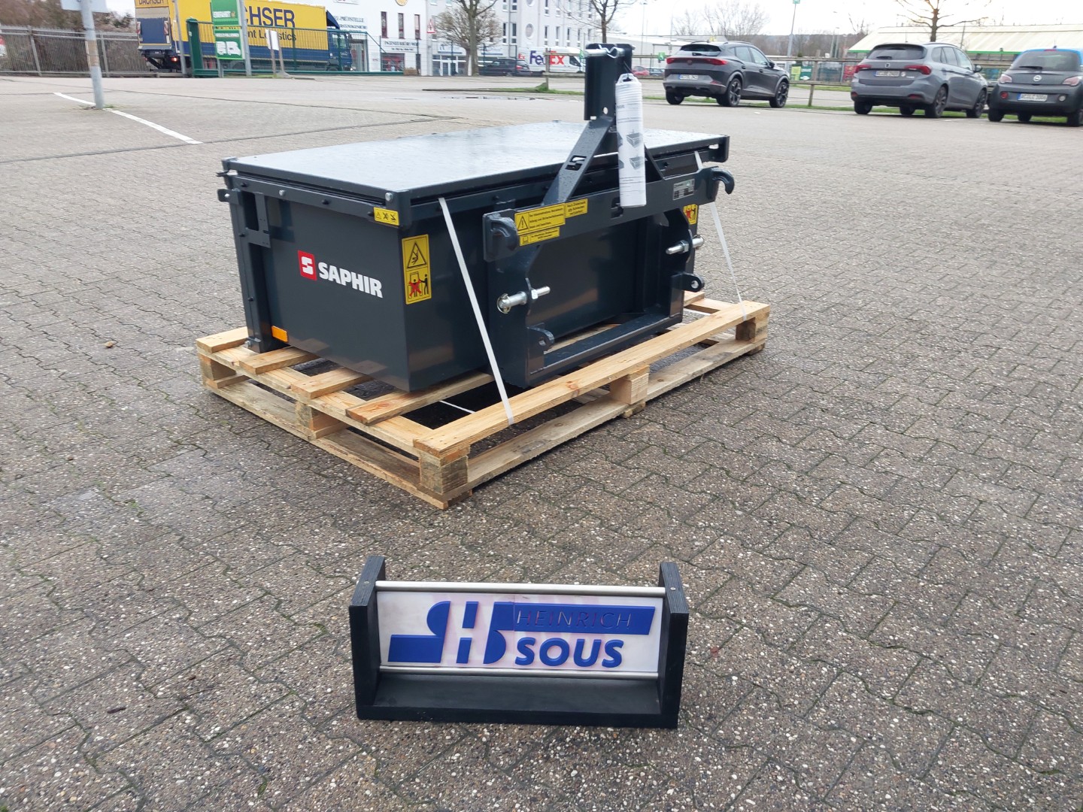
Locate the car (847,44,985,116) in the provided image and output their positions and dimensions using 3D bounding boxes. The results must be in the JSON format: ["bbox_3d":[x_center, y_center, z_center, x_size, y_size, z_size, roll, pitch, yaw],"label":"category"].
[{"bbox_3d":[8.650,-7.340,19.020,1.820,1.510,4.570,21,30,39],"label":"car"}]

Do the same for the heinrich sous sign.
[{"bbox_3d":[-0.037,0.410,1.475,0.550,0.235,0.147,1,24,2],"label":"heinrich sous sign"}]

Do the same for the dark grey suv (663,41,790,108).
[{"bbox_3d":[4.900,-8.580,21.850,1.870,1.520,4.450,18,28,35],"label":"dark grey suv"}]

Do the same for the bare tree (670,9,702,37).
[{"bbox_3d":[17.150,-42.896,99.841,3.800,7.340,3.800,5,23,8],"label":"bare tree"}]

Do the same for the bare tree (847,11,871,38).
[{"bbox_3d":[35.971,-40.759,95.641,2.874,7.121,2.874,9,24,17],"label":"bare tree"}]

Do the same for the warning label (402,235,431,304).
[{"bbox_3d":[-0.333,-0.368,2.281,0.005,0.178,0.089,20,31,38],"label":"warning label"}]

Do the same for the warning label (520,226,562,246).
[{"bbox_3d":[0.000,-0.456,2.269,0.005,0.027,0.156,20,31,38],"label":"warning label"}]

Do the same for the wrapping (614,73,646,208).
[{"bbox_3d":[0.254,-0.748,2.400,0.076,0.366,0.076,-3,21,1],"label":"wrapping"}]

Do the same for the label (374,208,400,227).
[{"bbox_3d":[-0.400,-0.491,2.192,0.098,0.035,0.005,20,31,38],"label":"label"}]

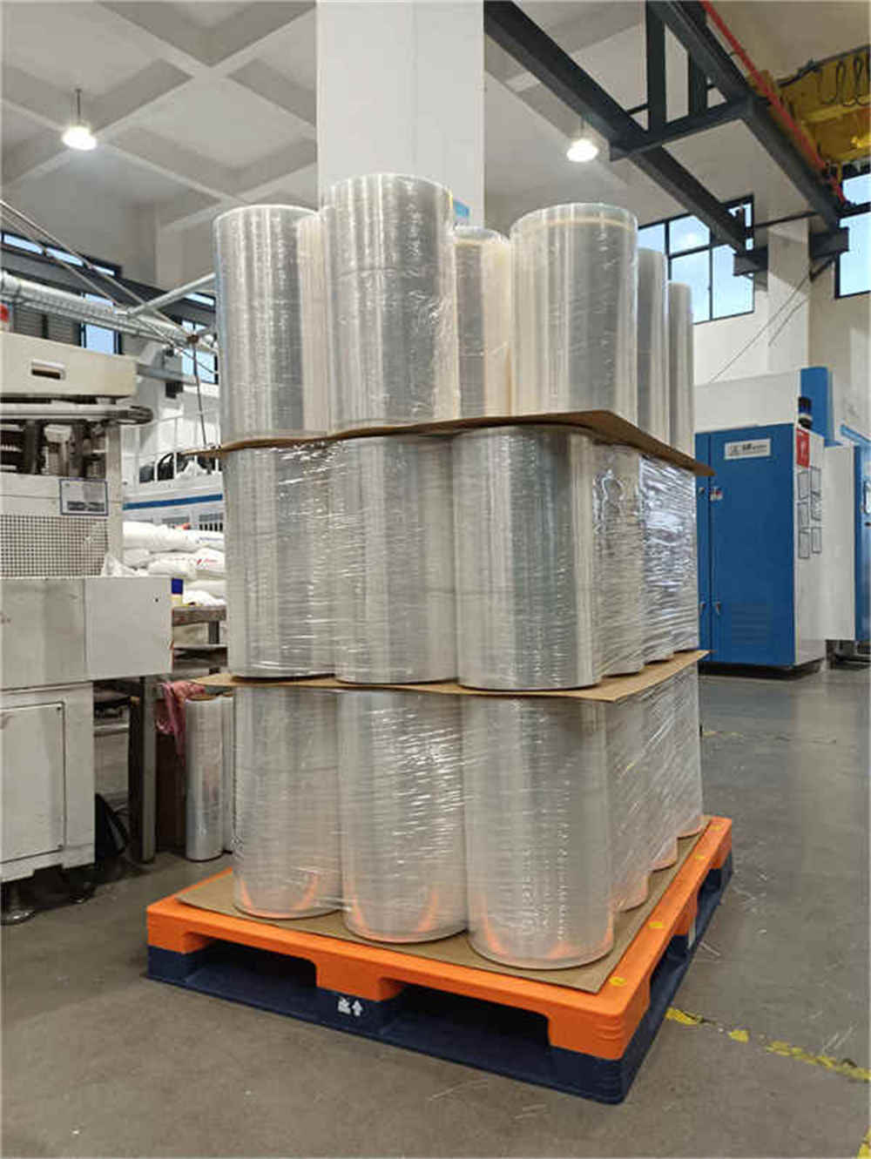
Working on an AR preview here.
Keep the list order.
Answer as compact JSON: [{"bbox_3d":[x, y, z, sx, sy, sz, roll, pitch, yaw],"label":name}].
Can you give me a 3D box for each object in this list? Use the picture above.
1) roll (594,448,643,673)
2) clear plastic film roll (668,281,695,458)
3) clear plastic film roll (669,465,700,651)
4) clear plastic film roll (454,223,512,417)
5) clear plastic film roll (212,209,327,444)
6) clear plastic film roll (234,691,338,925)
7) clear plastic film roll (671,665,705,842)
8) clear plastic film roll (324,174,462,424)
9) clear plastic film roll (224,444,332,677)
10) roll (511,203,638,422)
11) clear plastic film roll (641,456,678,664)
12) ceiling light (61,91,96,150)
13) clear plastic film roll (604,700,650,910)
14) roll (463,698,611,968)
[{"bbox_3d":[0.326,-0.039,1.931,0.284,0.485,0.284,-2,0,0],"label":"roll"},{"bbox_3d":[0.608,-0.543,2.448,0.285,0.519,0.285,-2,0,27],"label":"clear plastic film roll"},{"bbox_3d":[0.616,-0.038,2.453,0.284,0.485,0.284,-2,0,27],"label":"clear plastic film roll"},{"bbox_3d":[0.059,-0.543,2.094,0.285,0.525,0.285,-2,0,0],"label":"clear plastic film roll"},{"bbox_3d":[-0.351,-0.543,1.920,0.283,0.501,0.283,-1,0,0],"label":"clear plastic film roll"},{"bbox_3d":[-0.317,0.468,1.923,0.288,0.506,0.288,0,0,0],"label":"clear plastic film roll"},{"bbox_3d":[0.625,0.457,2.432,0.283,0.501,0.283,-1,0,0],"label":"clear plastic film roll"},{"bbox_3d":[-0.092,-0.548,1.786,0.283,0.501,0.283,-1,0,0],"label":"clear plastic film roll"},{"bbox_3d":[-0.336,-0.037,1.925,0.283,0.501,0.283,-1,0,0],"label":"clear plastic film roll"},{"bbox_3d":[0.317,-0.538,1.919,0.285,0.507,0.285,-2,0,0],"label":"roll"},{"bbox_3d":[0.471,-0.039,2.192,0.284,0.485,0.284,-2,0,0],"label":"clear plastic film roll"},{"bbox_3d":[-4.319,-5.563,10.150,0.410,0.735,0.410,-1,0,38],"label":"ceiling light"},{"bbox_3d":[0.350,0.459,1.934,0.283,0.501,0.283,-1,0,0],"label":"clear plastic film roll"},{"bbox_3d":[0.199,0.461,1.661,0.283,0.501,0.283,-1,0,0],"label":"roll"}]

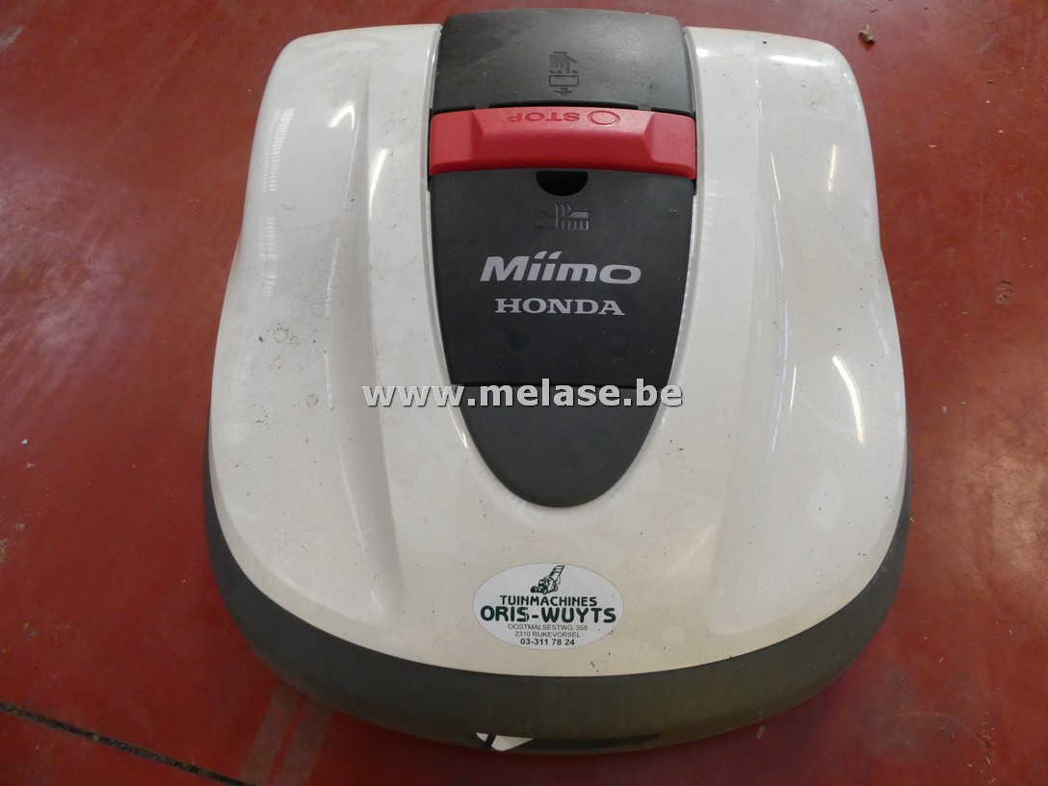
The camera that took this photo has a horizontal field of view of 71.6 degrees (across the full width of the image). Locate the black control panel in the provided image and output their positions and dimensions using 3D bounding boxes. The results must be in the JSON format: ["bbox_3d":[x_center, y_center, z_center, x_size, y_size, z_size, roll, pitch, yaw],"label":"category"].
[{"bbox_3d":[0.029,-0.161,0.545,0.212,0.084,0.493,1,62,1],"label":"black control panel"}]

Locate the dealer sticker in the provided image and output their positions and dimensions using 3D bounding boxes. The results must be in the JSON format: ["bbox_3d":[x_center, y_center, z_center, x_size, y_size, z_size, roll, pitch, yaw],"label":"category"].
[{"bbox_3d":[0.015,0.135,0.460,0.096,0.003,0.055,1,87,0],"label":"dealer sticker"}]

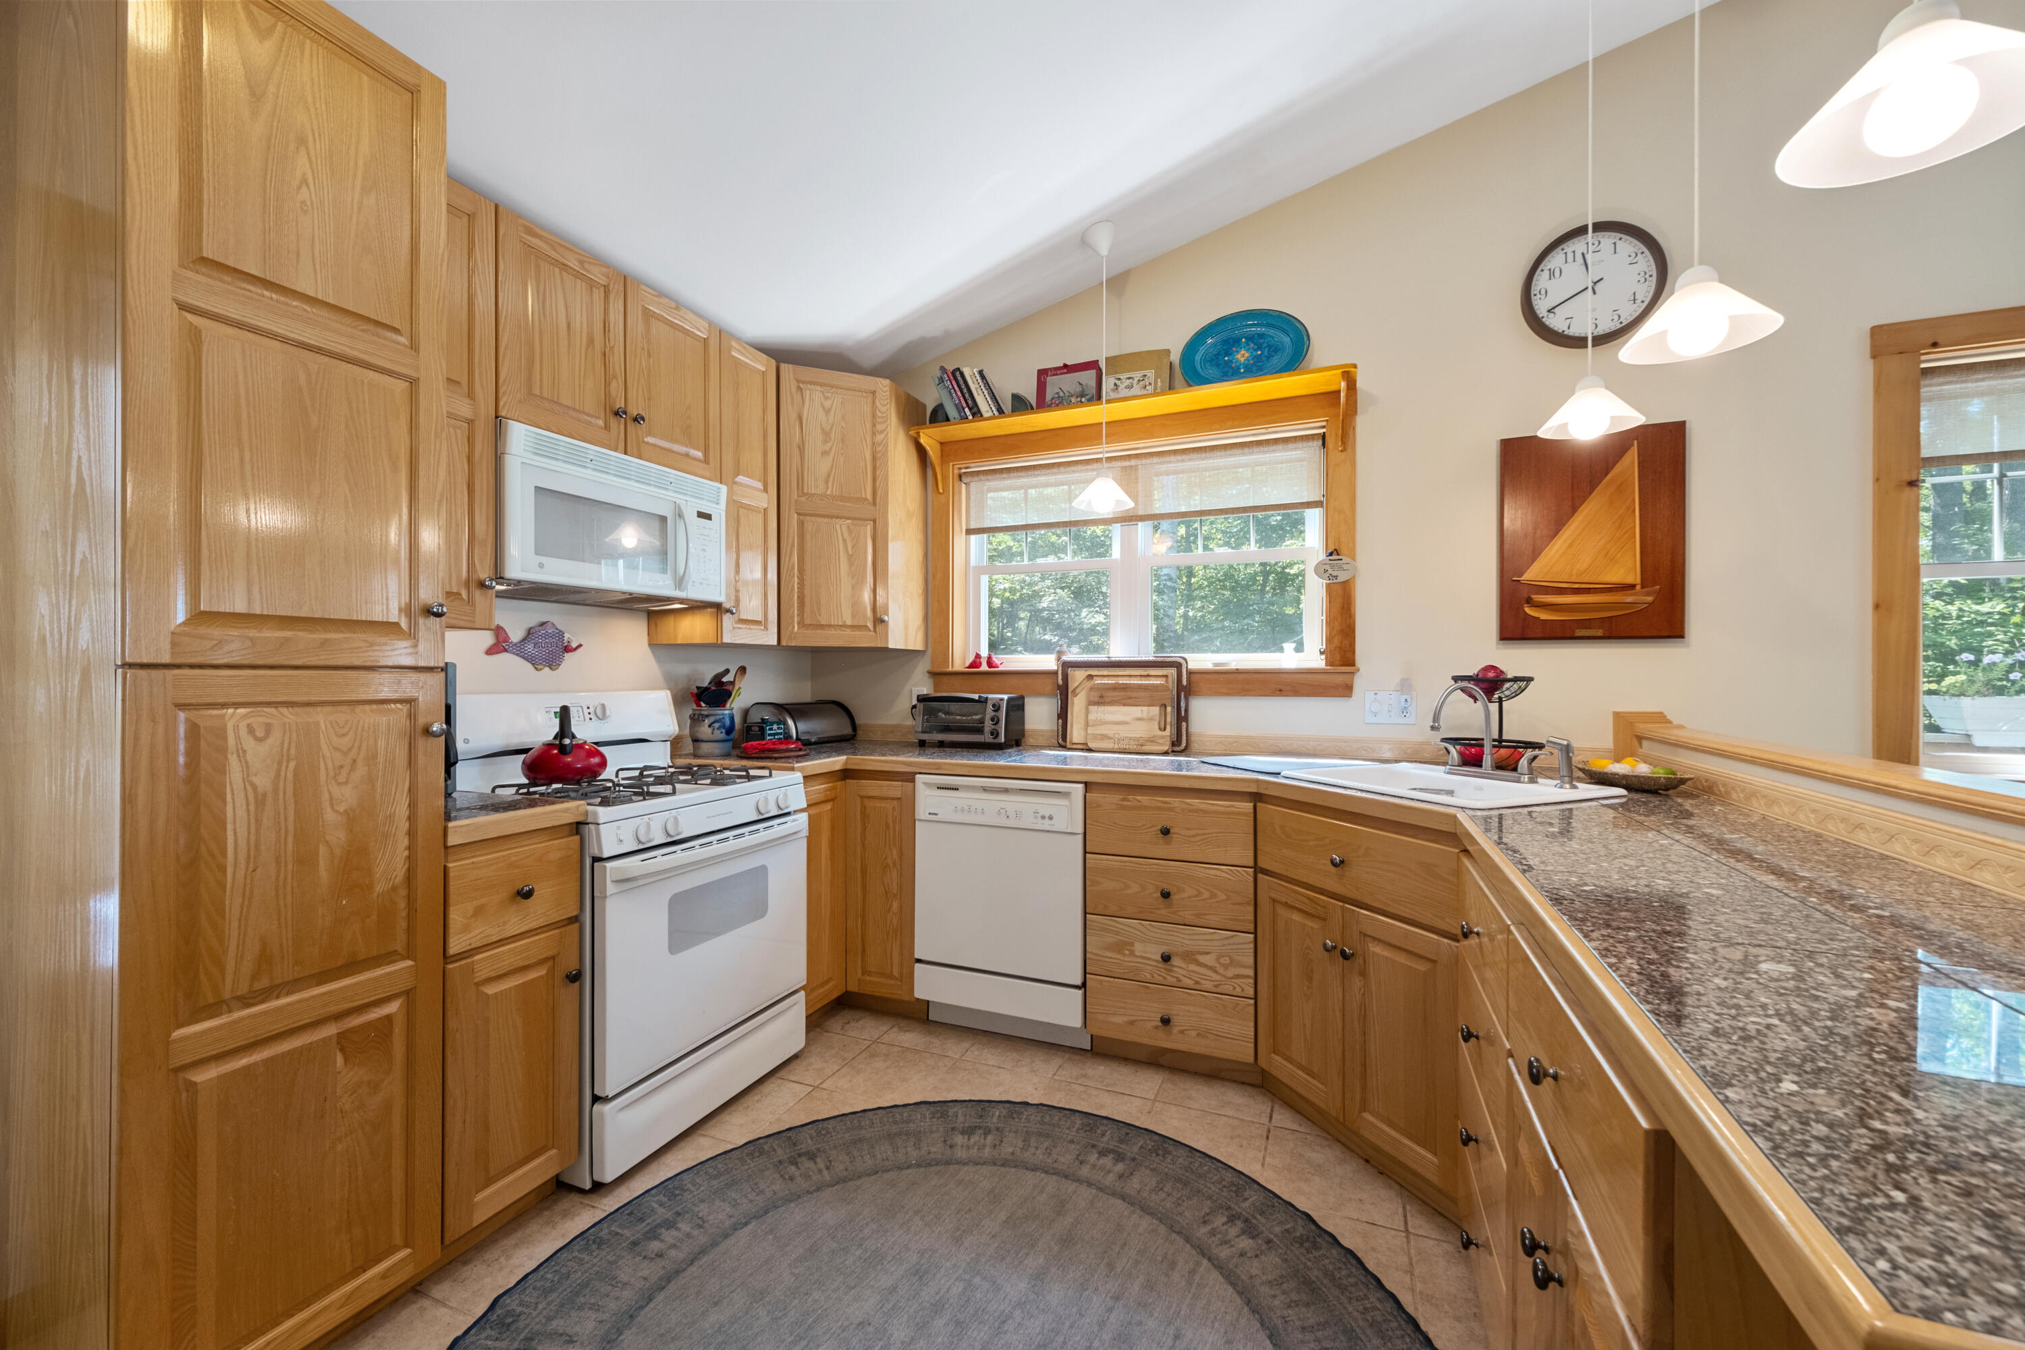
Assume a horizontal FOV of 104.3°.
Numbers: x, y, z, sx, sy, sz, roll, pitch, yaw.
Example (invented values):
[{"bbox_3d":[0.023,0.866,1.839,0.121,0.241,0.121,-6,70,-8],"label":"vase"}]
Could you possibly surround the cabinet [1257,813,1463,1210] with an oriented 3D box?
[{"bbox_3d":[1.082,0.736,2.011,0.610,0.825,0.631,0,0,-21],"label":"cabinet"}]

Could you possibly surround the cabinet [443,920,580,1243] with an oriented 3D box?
[{"bbox_3d":[-1.341,0.847,1.808,0.613,0.549,0.297,0,0,24],"label":"cabinet"}]

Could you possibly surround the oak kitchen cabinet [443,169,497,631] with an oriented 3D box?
[{"bbox_3d":[-1.496,-0.643,1.886,0.333,1.060,0.308,0,0,24],"label":"oak kitchen cabinet"}]

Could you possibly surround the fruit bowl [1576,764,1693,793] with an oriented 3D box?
[{"bbox_3d":[1.509,0.251,1.909,0.225,0.052,0.205,0,0,38],"label":"fruit bowl"}]

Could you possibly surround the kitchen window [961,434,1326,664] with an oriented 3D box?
[{"bbox_3d":[0.441,-0.451,3.061,1.450,0.835,0.110,0,0,24],"label":"kitchen window"}]

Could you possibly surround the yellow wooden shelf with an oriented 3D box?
[{"bbox_3d":[0.385,-0.909,3.010,1.710,0.254,0.141,0,0,24],"label":"yellow wooden shelf"}]

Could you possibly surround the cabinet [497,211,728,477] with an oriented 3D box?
[{"bbox_3d":[-1.284,-0.905,2.376,0.333,0.530,0.758,0,0,24],"label":"cabinet"}]

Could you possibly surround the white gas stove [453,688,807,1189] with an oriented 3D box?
[{"bbox_3d":[-1.105,0.632,2.278,0.683,1.161,0.761,0,0,24],"label":"white gas stove"}]

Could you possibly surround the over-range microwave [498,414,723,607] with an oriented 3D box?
[{"bbox_3d":[-1.268,-0.428,2.351,0.375,0.401,0.758,0,0,24],"label":"over-range microwave"}]

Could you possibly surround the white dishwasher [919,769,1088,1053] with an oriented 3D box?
[{"bbox_3d":[0.065,0.771,2.850,0.605,0.860,0.590,0,0,24],"label":"white dishwasher"}]

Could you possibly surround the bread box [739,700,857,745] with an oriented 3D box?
[{"bbox_3d":[-0.900,0.204,3.346,0.271,0.177,0.377,0,0,24],"label":"bread box"}]

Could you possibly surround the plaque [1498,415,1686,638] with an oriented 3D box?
[{"bbox_3d":[1.797,-0.435,2.449,0.477,0.652,0.040,0,0,24],"label":"plaque"}]

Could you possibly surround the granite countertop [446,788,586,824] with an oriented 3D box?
[{"bbox_3d":[-1.331,0.305,1.816,0.660,0.040,0.317,0,0,24],"label":"granite countertop"}]

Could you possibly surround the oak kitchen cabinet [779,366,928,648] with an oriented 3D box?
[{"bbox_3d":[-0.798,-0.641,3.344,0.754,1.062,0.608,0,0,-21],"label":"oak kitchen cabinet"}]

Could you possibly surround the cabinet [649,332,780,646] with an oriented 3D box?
[{"bbox_3d":[-1.074,-0.637,2.851,0.333,1.058,0.284,0,0,24],"label":"cabinet"}]

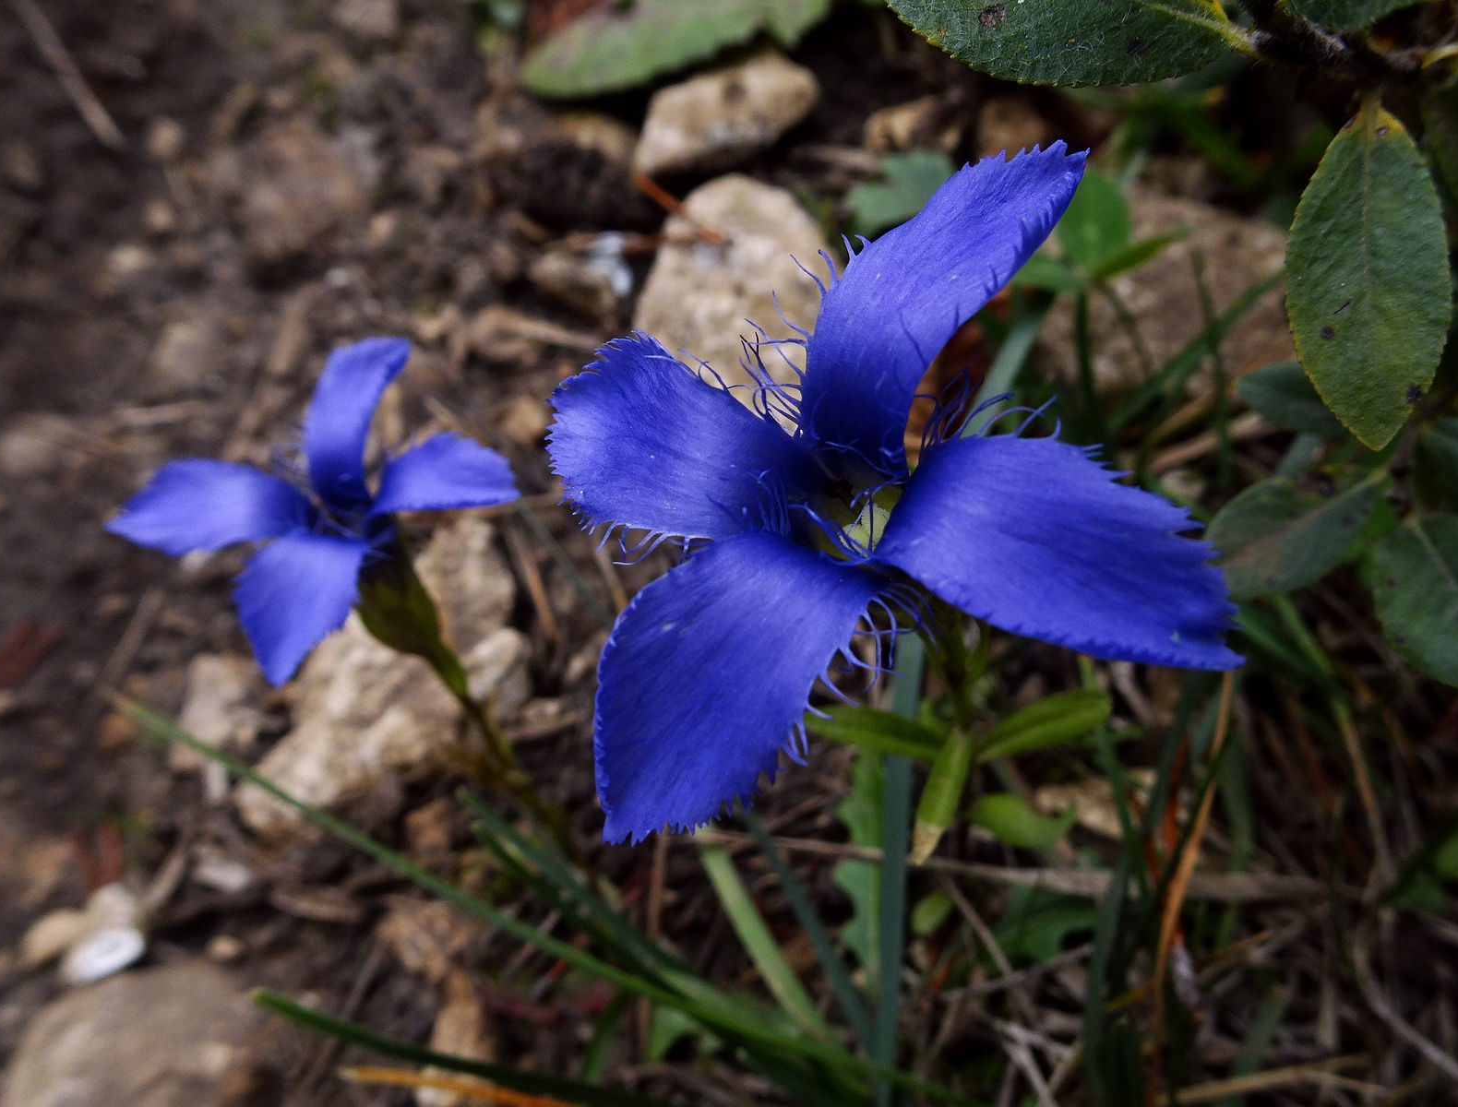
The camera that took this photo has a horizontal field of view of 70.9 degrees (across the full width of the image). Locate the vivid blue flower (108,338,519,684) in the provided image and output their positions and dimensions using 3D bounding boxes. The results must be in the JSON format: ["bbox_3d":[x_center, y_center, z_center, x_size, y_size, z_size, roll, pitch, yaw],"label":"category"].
[{"bbox_3d":[-0.047,-0.005,0.120,0.045,0.018,0.042,3,64,14],"label":"vivid blue flower"}]

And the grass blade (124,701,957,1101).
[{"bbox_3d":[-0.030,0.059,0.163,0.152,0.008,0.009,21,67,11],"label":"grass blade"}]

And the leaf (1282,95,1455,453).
[{"bbox_3d":[0.058,-0.024,0.091,0.014,0.030,0.004,-6,12,18],"label":"leaf"}]

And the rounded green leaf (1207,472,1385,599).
[{"bbox_3d":[0.064,-0.002,0.115,0.023,0.005,0.013,-26,55,-12],"label":"rounded green leaf"}]

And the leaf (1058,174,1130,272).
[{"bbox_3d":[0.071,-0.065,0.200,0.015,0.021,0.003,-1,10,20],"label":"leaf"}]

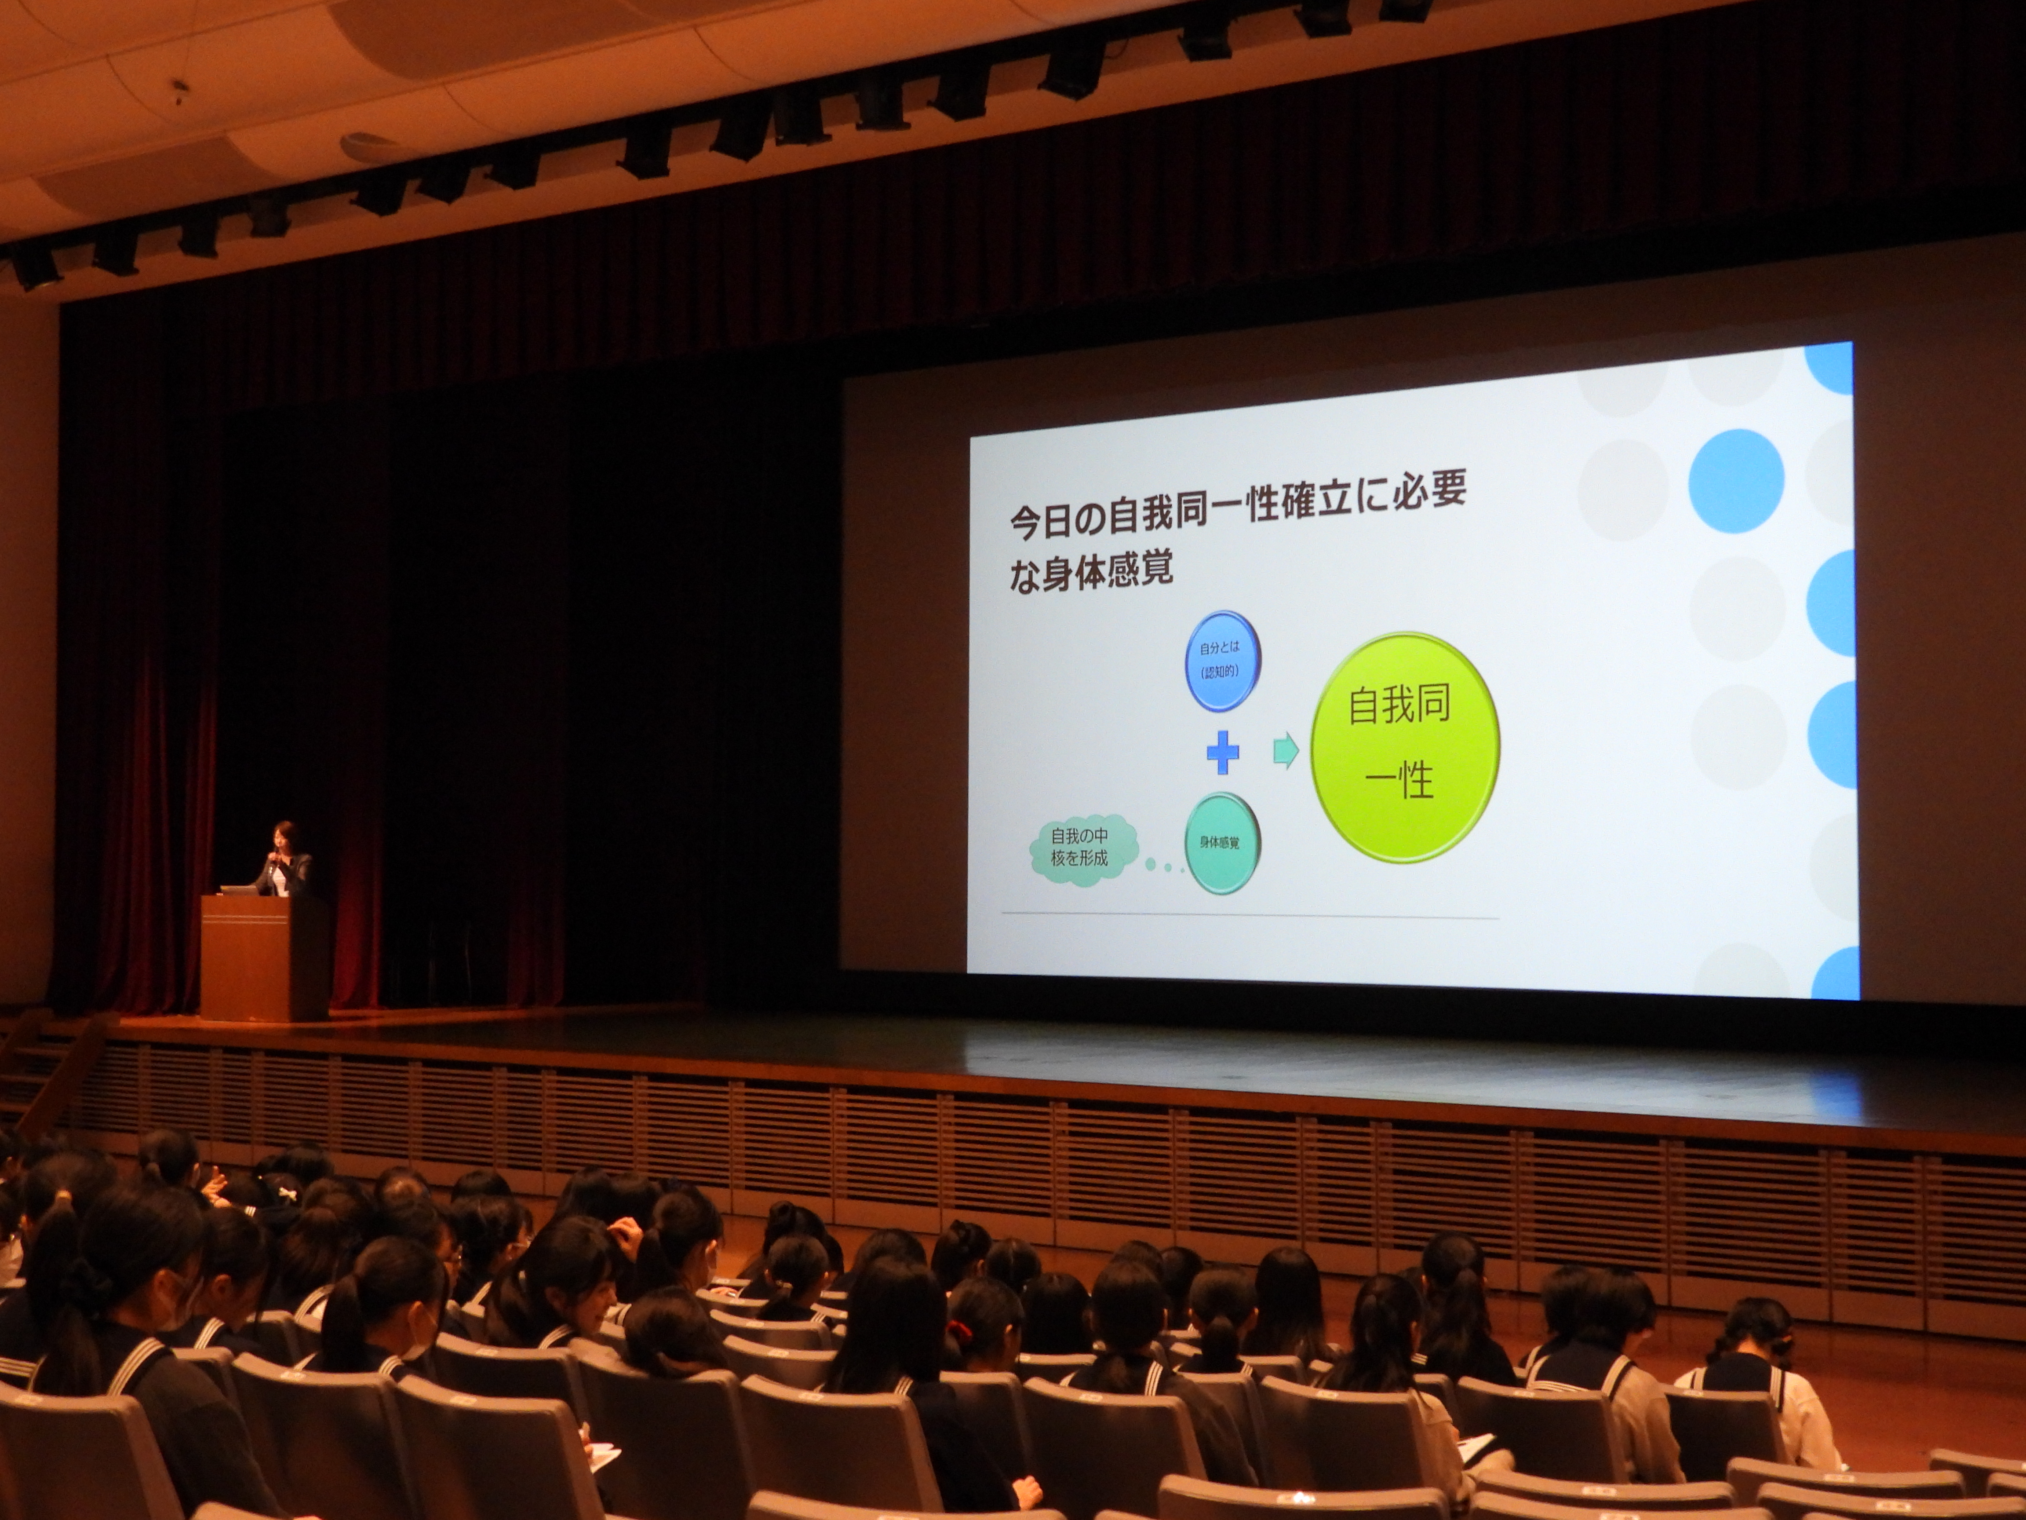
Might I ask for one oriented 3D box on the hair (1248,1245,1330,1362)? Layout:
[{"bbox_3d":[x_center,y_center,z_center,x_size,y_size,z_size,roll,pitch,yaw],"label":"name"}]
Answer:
[{"bbox_3d":[0.834,1.634,9.710,0.225,0.340,0.240,-1,-2,39],"label":"hair"}]

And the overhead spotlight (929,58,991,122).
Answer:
[{"bbox_3d":[-0.342,-4.344,20.765,0.310,0.410,0.310,17,18,40],"label":"overhead spotlight"}]

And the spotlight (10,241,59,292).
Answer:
[{"bbox_3d":[-8.292,-4.180,27.288,0.310,0.380,0.320,-1,36,38],"label":"spotlight"}]

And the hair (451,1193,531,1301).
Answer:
[{"bbox_3d":[-1.663,1.547,10.200,0.190,0.310,0.230,-1,-2,33],"label":"hair"}]

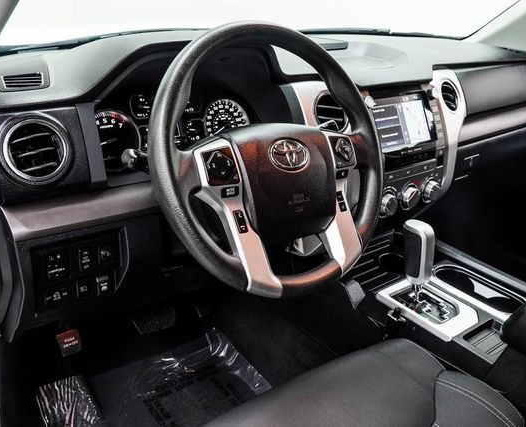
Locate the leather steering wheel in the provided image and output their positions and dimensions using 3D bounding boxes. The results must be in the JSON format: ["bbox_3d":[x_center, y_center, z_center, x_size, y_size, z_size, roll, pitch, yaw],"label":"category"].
[{"bbox_3d":[0.011,-0.073,0.759,0.386,0.386,0.100,-15,2,-36],"label":"leather steering wheel"}]

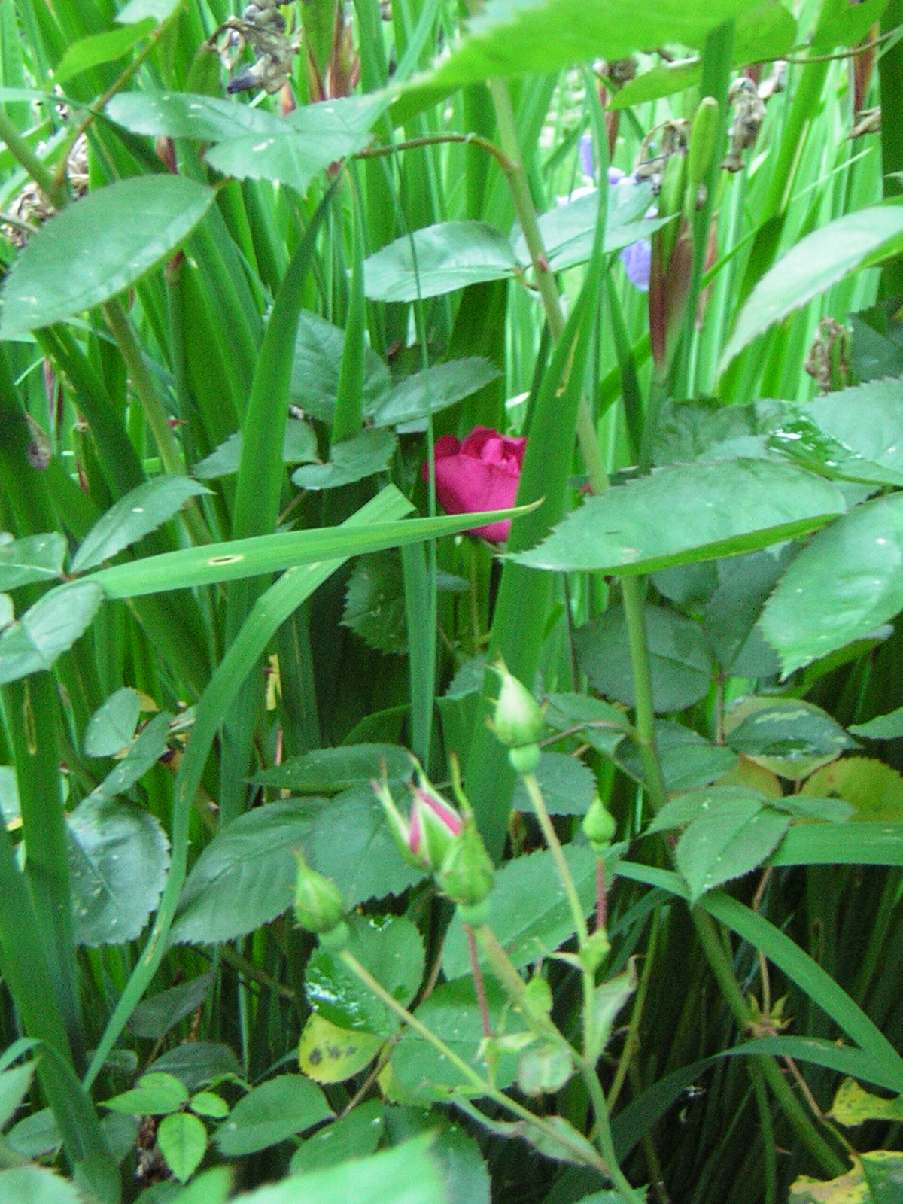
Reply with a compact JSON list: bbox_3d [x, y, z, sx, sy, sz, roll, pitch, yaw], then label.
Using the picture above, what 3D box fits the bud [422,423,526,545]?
[{"bbox_3d":[0.011,-0.042,0.830,0.044,0.039,0.044,0,15,0],"label":"bud"}]

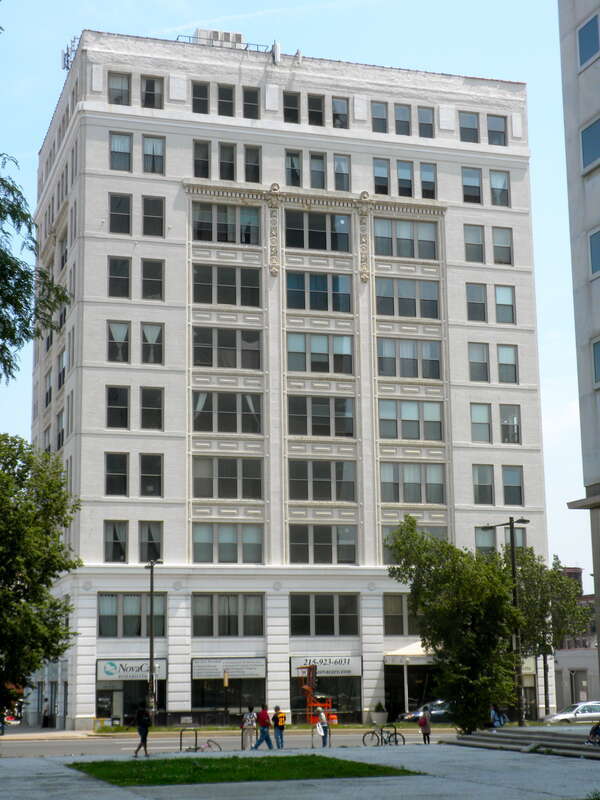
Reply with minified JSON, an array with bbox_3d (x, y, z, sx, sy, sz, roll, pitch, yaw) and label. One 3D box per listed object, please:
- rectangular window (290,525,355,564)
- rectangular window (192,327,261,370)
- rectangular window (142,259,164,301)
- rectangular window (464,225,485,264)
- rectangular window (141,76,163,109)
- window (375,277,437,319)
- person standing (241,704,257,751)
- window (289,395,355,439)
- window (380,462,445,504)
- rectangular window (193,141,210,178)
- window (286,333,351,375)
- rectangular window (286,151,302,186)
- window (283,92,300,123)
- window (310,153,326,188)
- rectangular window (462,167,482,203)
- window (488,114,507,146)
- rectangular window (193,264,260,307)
[{"bbox_3d":[1.372,8.331,79.785,4.090,2.183,0.220,3,-12,-17],"label":"rectangular window"},{"bbox_3d":[-4.262,-2.993,81.549,4.216,2.432,0.200,3,-12,-17],"label":"rectangular window"},{"bbox_3d":[-8.973,-7.310,84.721,1.448,2.630,0.250,3,-12,-17],"label":"rectangular window"},{"bbox_3d":[11.496,-10.248,91.355,1.417,2.592,0.200,3,-12,-17],"label":"rectangular window"},{"bbox_3d":[-9.200,-19.194,86.671,1.437,2.150,0.200,3,-12,-17],"label":"rectangular window"},{"bbox_3d":[6.547,-6.150,84.332,4.168,2.382,0.220,3,-12,-17],"label":"window"},{"bbox_3d":[-2.010,12.896,54.504,0.600,1.772,0.450,2,-11,-15],"label":"person standing"},{"bbox_3d":[1.371,1.066,85.922,4.391,2.533,0.200,3,-12,-17],"label":"window"},{"bbox_3d":[7.107,5.236,86.882,4.343,2.522,0.200,3,-12,-17],"label":"window"},{"bbox_3d":[-5.859,-14.484,83.445,1.002,2.361,0.200,3,-11,-17],"label":"rectangular window"},{"bbox_3d":[1.251,-2.741,83.226,4.187,2.448,0.200,3,-12,-17],"label":"window"},{"bbox_3d":[-0.365,-14.557,87.226,1.035,2.368,0.150,3,-12,-17],"label":"rectangular window"},{"bbox_3d":[-0.493,-18.022,85.761,1.059,2.050,0.200,3,-12,-17],"label":"window"},{"bbox_3d":[1.186,-14.751,89.449,1.121,2.467,0.250,3,-12,-17],"label":"window"},{"bbox_3d":[11.005,-13.624,88.478,1.327,2.368,0.200,3,-12,-17],"label":"rectangular window"},{"bbox_3d":[13.485,-18.377,94.828,1.423,2.103,0.200,3,-11,-17],"label":"window"},{"bbox_3d":[-4.592,-7.131,86.782,4.425,2.519,0.200,3,-11,-17],"label":"rectangular window"}]

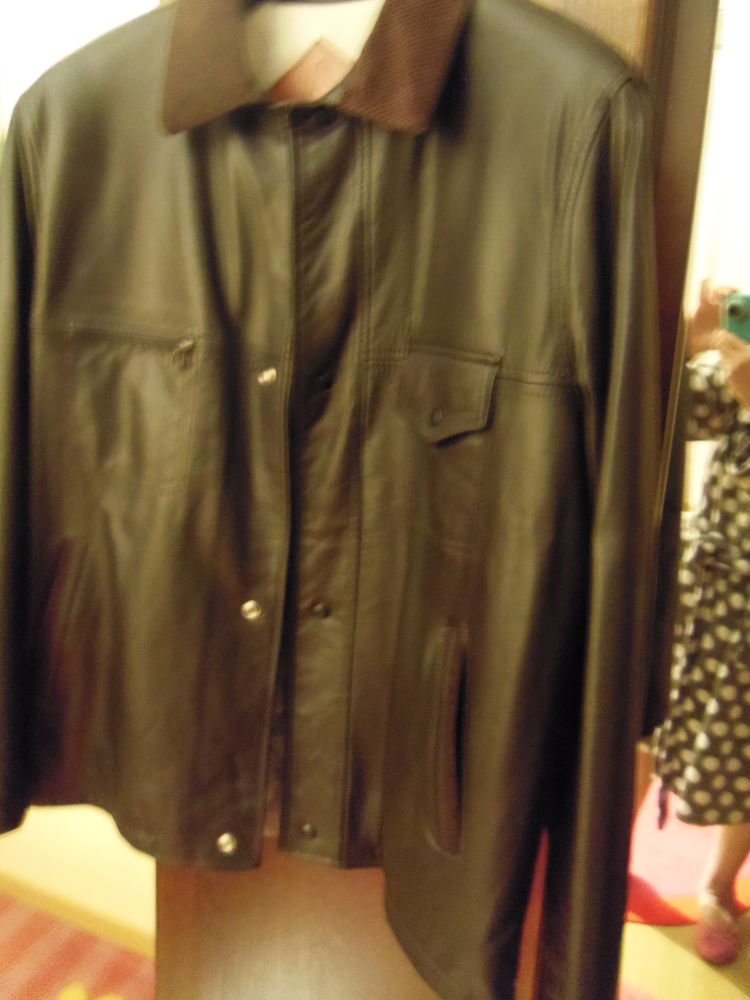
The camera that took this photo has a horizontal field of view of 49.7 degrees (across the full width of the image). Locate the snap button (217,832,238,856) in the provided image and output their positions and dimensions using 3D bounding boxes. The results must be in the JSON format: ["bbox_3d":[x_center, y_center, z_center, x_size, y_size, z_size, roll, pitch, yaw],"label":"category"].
[{"bbox_3d":[-0.125,0.291,0.685,0.016,0.016,0.006,5,7,12],"label":"snap button"}]

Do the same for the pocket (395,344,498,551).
[{"bbox_3d":[0.060,-0.043,0.660,0.092,0.157,0.018,8,10,28],"label":"pocket"}]

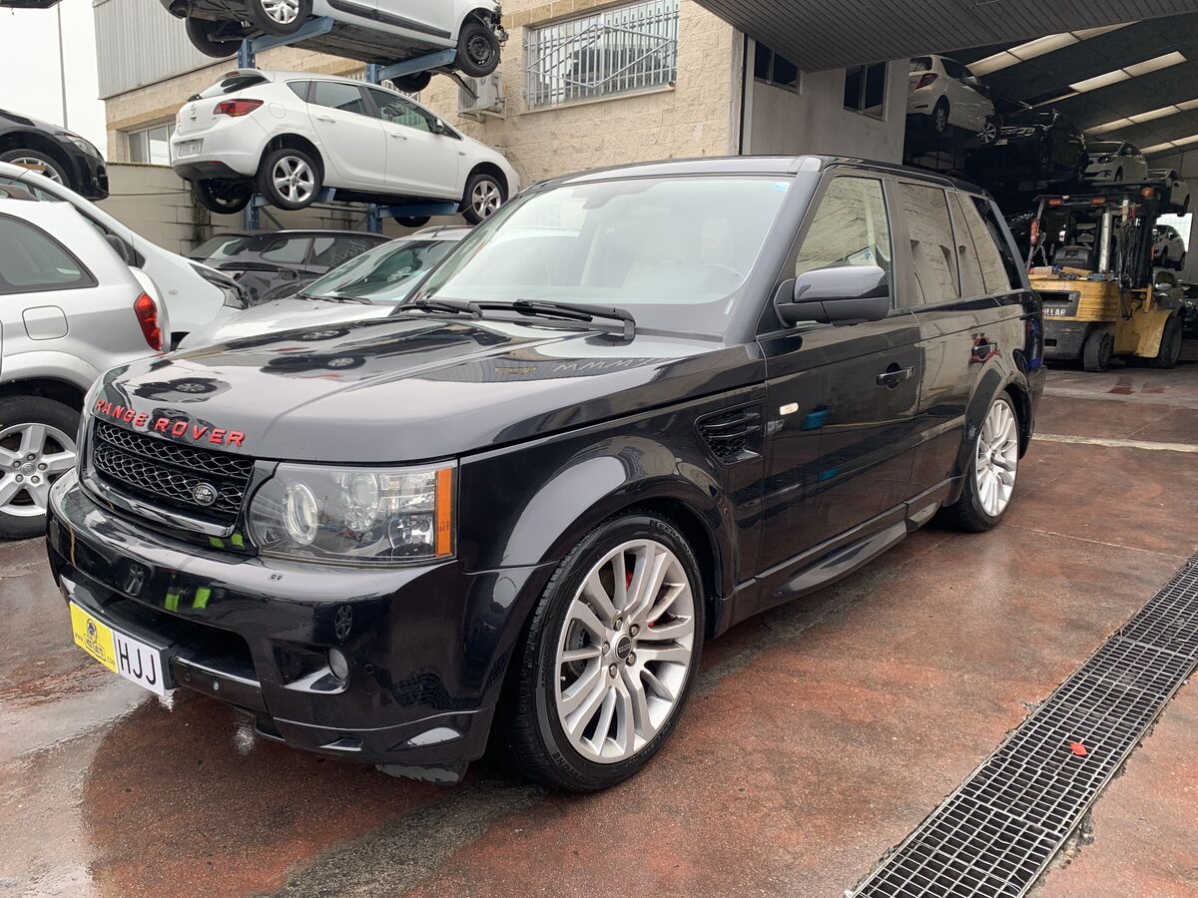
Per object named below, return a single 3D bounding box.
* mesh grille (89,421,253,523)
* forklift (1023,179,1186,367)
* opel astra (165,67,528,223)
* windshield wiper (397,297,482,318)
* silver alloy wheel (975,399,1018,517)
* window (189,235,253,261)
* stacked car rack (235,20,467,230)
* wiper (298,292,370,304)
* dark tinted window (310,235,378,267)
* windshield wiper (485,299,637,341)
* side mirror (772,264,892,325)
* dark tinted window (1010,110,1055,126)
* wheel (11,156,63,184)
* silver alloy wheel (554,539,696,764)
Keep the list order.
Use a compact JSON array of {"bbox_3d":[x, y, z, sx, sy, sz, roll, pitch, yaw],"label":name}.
[{"bbox_3d":[-1.093,0.051,2.255,0.880,0.175,0.100,6,14,41],"label":"mesh grille"},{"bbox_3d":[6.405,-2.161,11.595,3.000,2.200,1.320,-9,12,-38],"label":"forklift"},{"bbox_3d":[-2.946,-3.622,11.197,1.830,1.520,4.420,11,14,42],"label":"opel astra"},{"bbox_3d":[-0.601,-0.516,3.303,0.090,0.080,0.630,-10,15,-37],"label":"windshield wiper"},{"bbox_3d":[1.793,0.037,4.274,0.210,0.545,0.545,6,14,40],"label":"silver alloy wheel"},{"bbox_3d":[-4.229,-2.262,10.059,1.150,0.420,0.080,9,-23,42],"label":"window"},{"bbox_3d":[-3.077,-3.131,11.337,2.030,3.870,2.030,9,12,42],"label":"stacked car rack"},{"bbox_3d":[-1.756,-0.995,5.925,0.852,0.060,0.100,13,18,40],"label":"wiper"},{"bbox_3d":[-2.939,-2.259,10.393,0.060,0.380,0.860,-11,-2,44],"label":"dark tinted window"},{"bbox_3d":[-0.178,-0.431,2.863,0.760,0.090,0.100,13,18,41],"label":"windshield wiper"},{"bbox_3d":[0.708,-0.462,2.732,0.255,0.185,0.260,6,14,41],"label":"side mirror"},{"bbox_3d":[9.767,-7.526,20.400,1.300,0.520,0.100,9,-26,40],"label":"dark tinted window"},{"bbox_3d":[-4.810,-2.184,7.574,0.495,0.495,0.210,-7,12,-41],"label":"wheel"},{"bbox_3d":[0.005,0.496,2.324,0.220,0.552,0.552,6,13,40],"label":"silver alloy wheel"}]

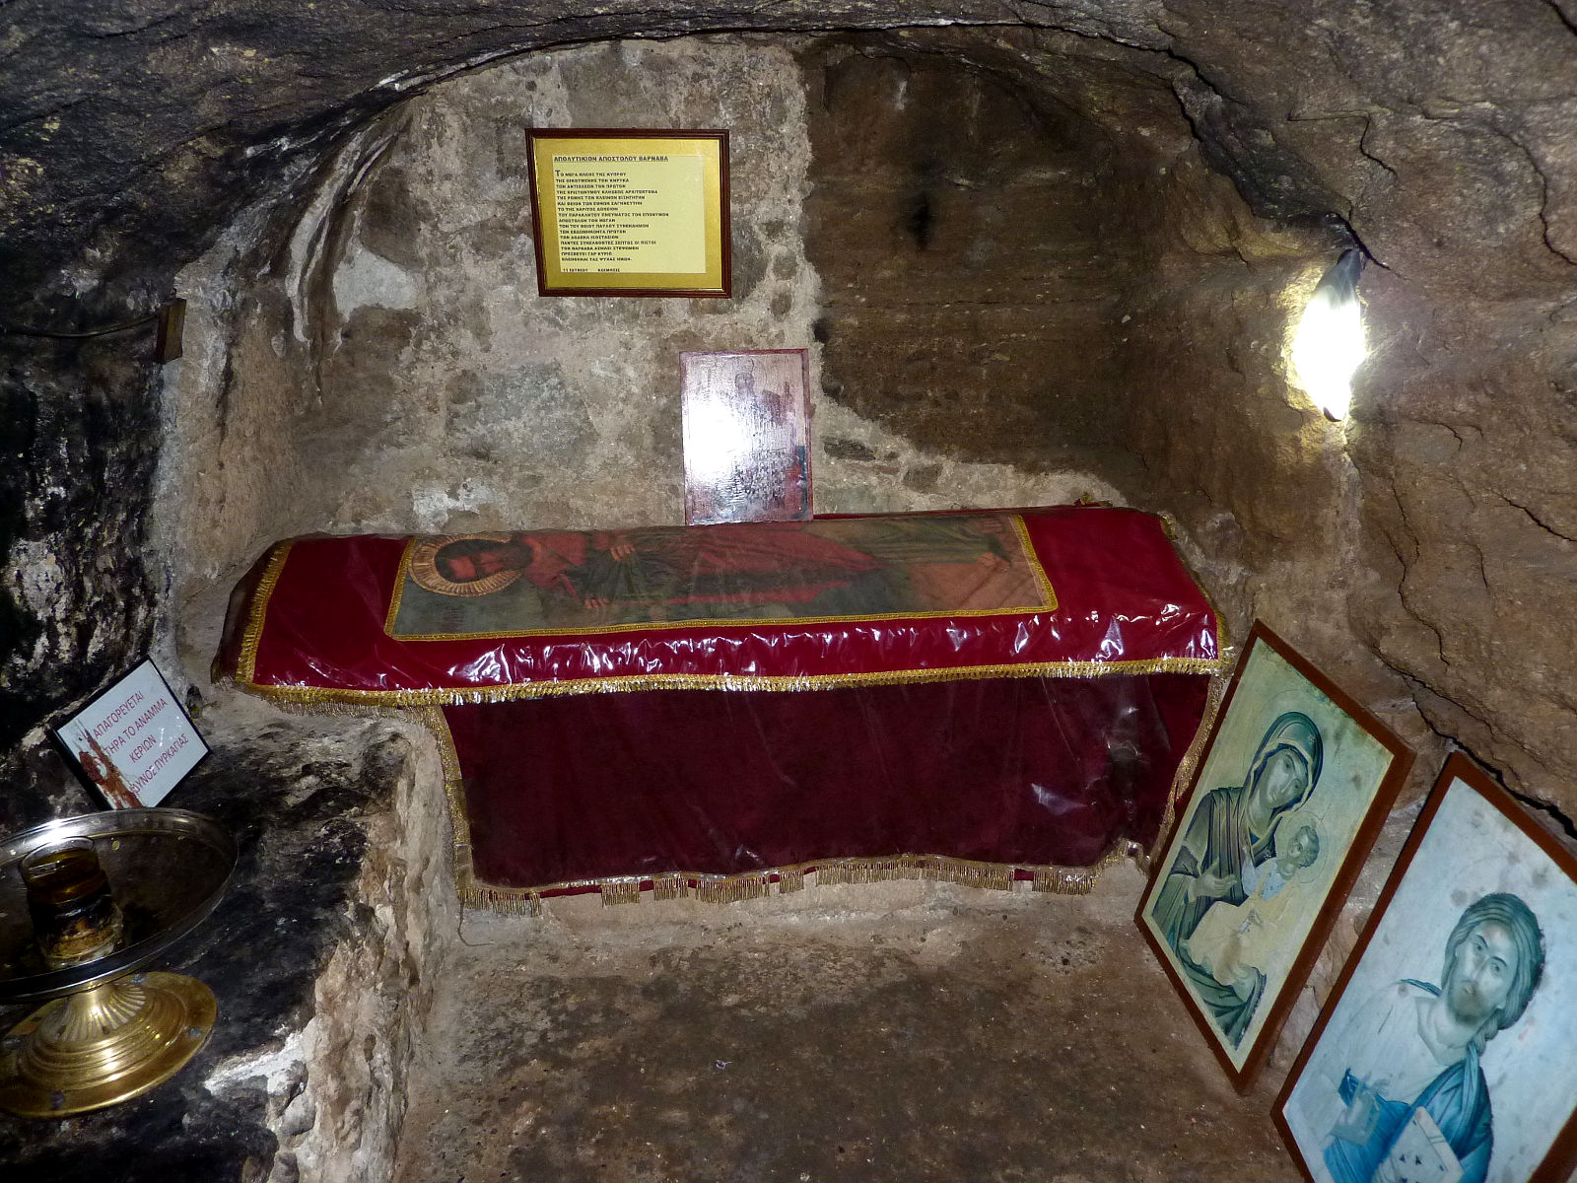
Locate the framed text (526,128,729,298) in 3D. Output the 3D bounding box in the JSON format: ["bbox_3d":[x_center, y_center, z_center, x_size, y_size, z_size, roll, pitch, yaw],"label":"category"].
[{"bbox_3d":[-0.311,-0.747,2.268,0.392,0.320,0.020,0,23,-2],"label":"framed text"}]

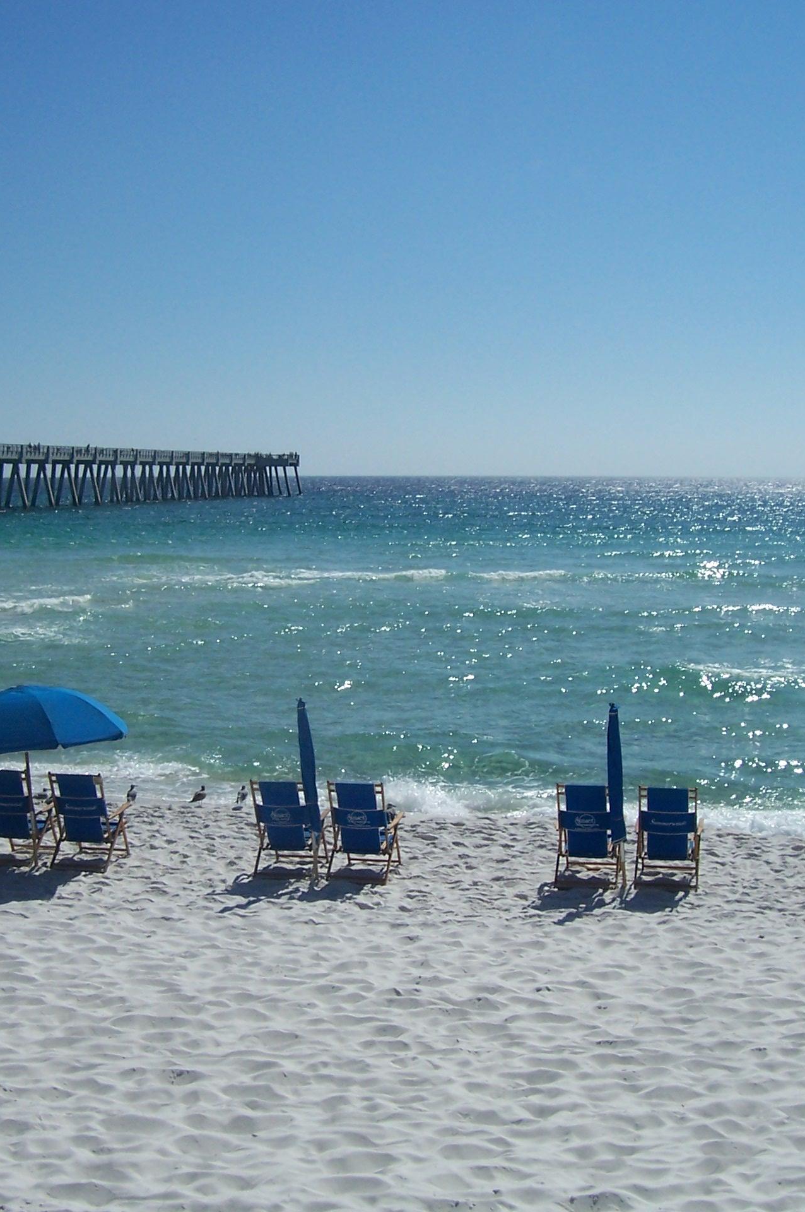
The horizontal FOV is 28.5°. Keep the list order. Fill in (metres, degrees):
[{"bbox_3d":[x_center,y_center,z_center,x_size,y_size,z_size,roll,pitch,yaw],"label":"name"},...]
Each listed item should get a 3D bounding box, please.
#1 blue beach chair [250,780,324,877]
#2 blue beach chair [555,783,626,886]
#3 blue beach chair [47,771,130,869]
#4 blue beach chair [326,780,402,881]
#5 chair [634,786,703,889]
[{"bbox_3d":[-1.109,2.173,15.933,0.635,0.985,0.740,1,5,14],"label":"blue beach chair"},{"bbox_3d":[1.840,2.194,15.551,0.635,0.985,0.740,1,5,13],"label":"blue beach chair"},{"bbox_3d":[-3.191,2.141,16.230,0.635,0.985,0.740,1,5,13],"label":"blue beach chair"},{"bbox_3d":[-0.363,2.175,15.722,0.635,0.985,0.740,1,5,14],"label":"blue beach chair"},{"bbox_3d":[2.594,2.199,15.410,0.635,0.985,0.740,1,5,13],"label":"chair"}]

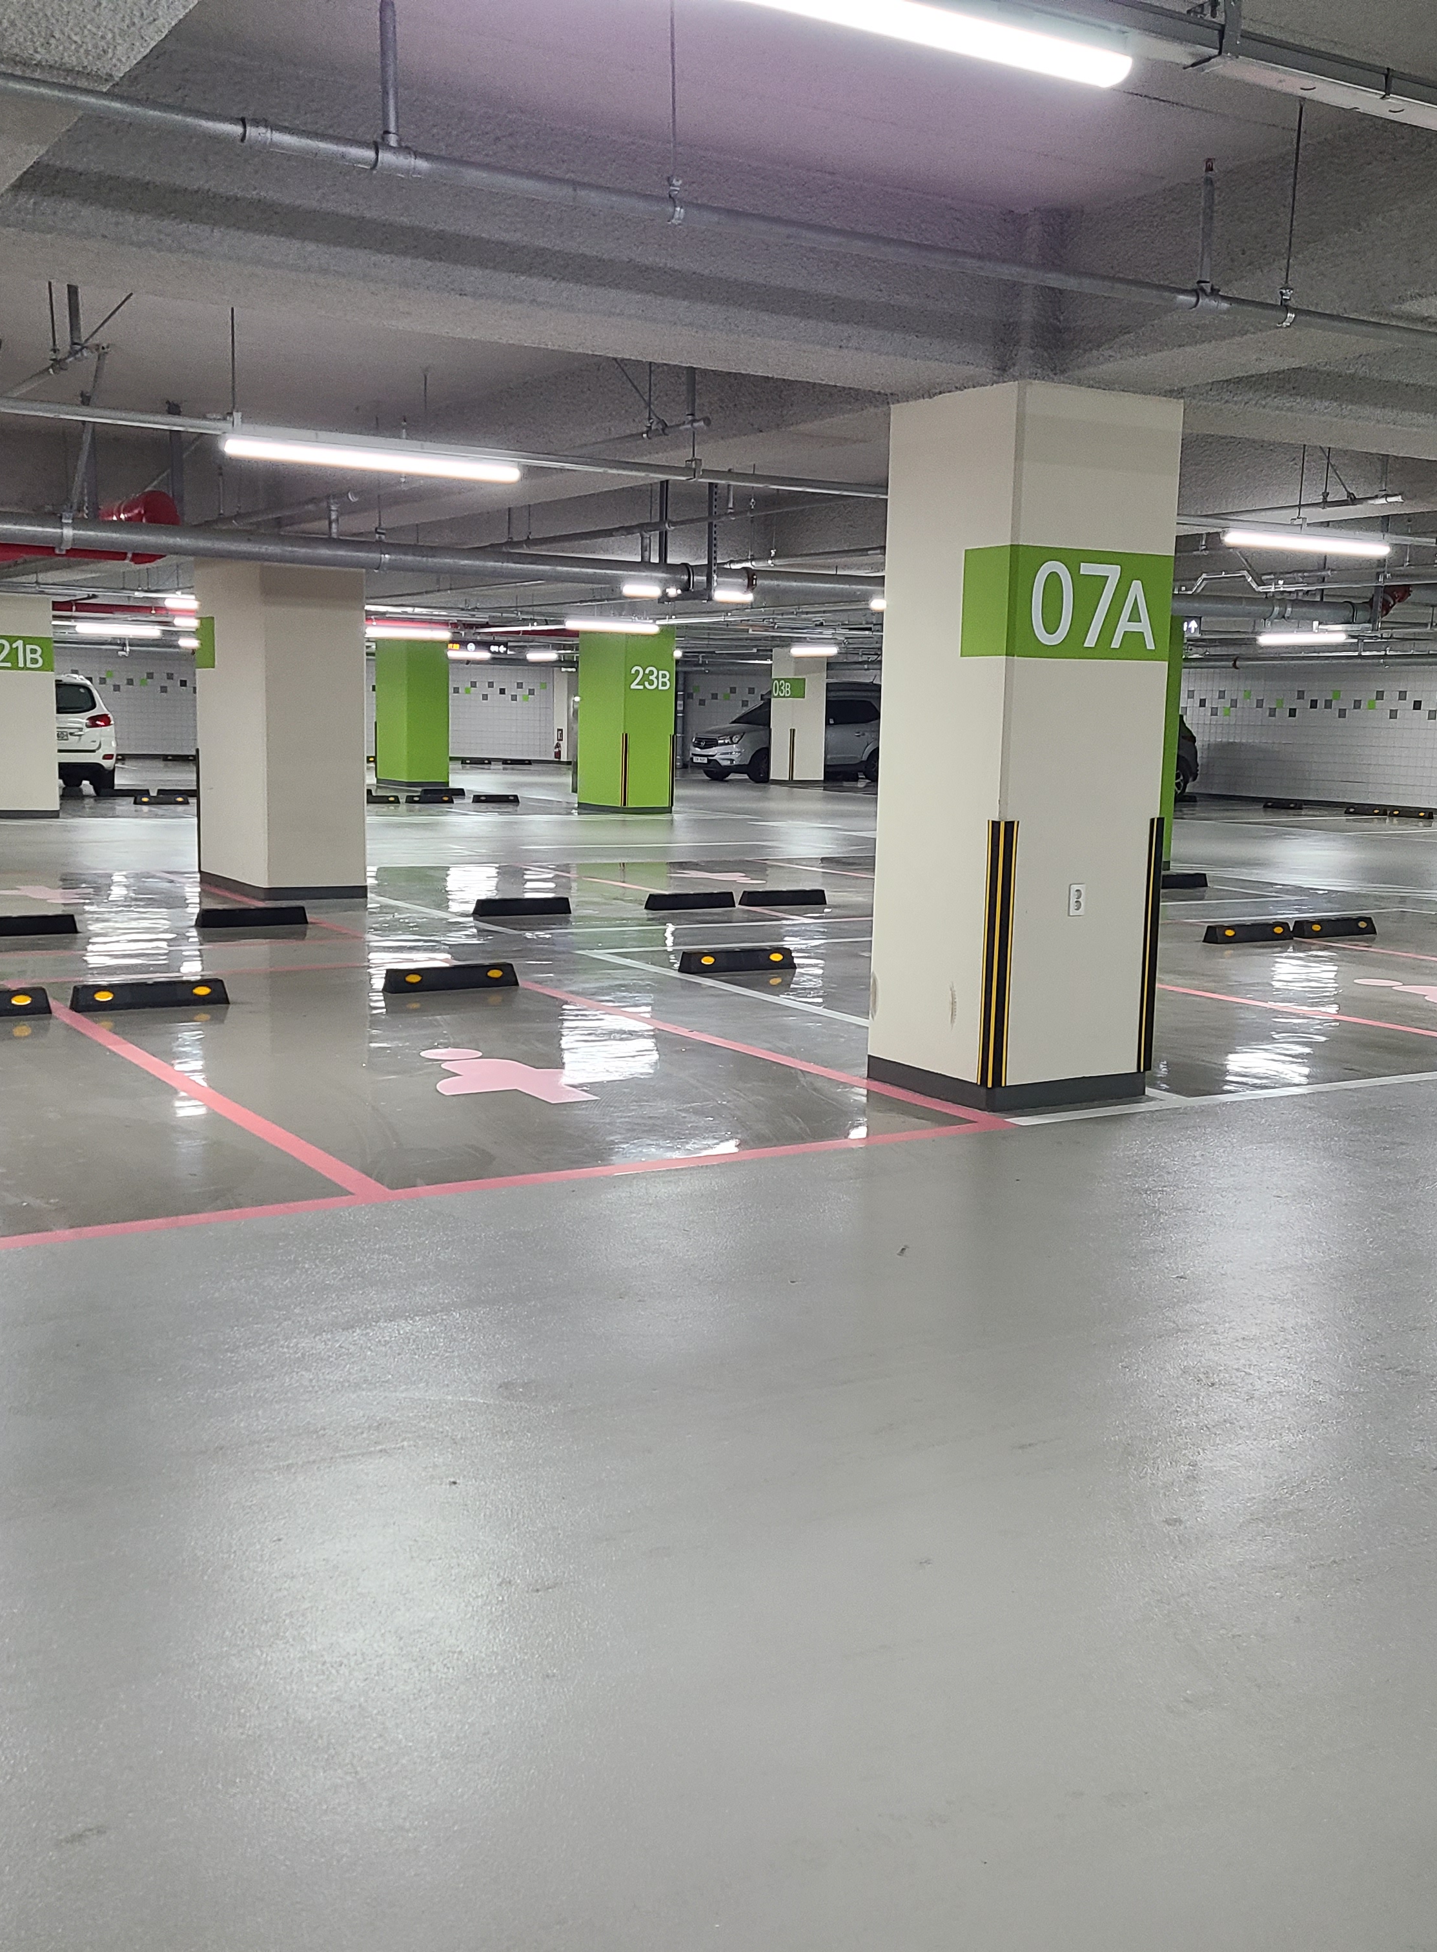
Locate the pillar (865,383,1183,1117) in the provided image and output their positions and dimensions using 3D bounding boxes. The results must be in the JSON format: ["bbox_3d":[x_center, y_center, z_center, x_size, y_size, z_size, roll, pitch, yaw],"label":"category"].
[{"bbox_3d":[1.158,-0.867,7.561,0.770,2.649,0.725,-4,9,-31],"label":"pillar"}]

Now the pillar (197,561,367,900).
[{"bbox_3d":[-3.345,-1.985,14.947,0.770,2.649,1.495,-4,9,-31],"label":"pillar"}]

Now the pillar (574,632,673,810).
[{"bbox_3d":[-1.332,-3.698,27.577,0.770,2.634,1.332,-4,9,-31],"label":"pillar"}]

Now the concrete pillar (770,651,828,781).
[{"bbox_3d":[1.590,-5.153,38.813,0.784,2.649,0.770,-4,9,-31],"label":"concrete pillar"}]

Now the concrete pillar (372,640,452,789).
[{"bbox_3d":[-5.437,-4.683,34.574,0.784,2.634,1.480,-4,9,-31],"label":"concrete pillar"}]

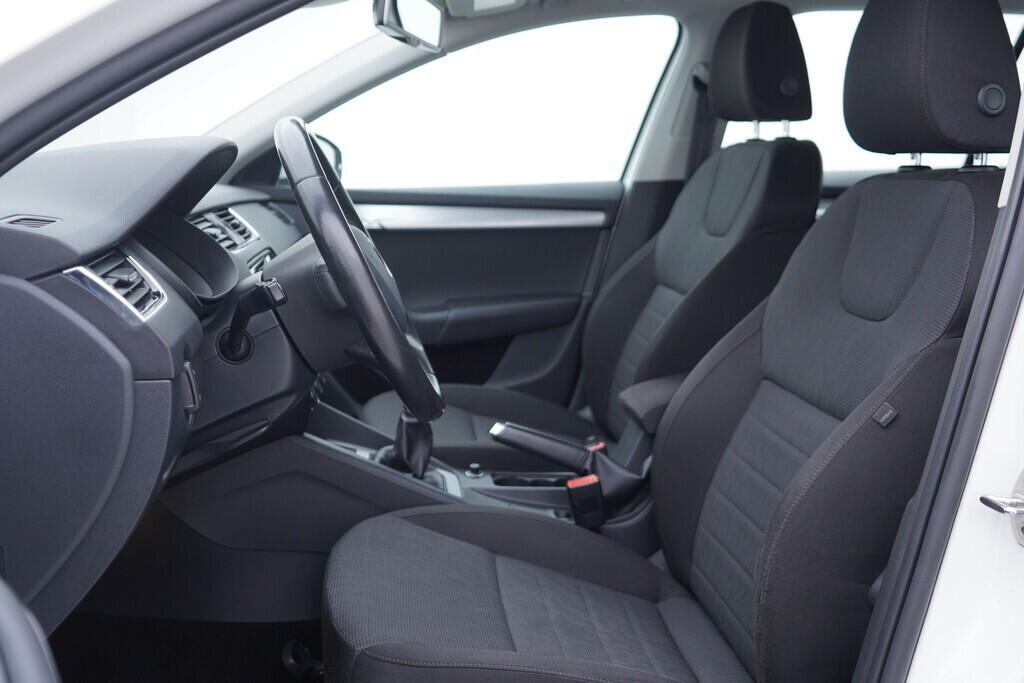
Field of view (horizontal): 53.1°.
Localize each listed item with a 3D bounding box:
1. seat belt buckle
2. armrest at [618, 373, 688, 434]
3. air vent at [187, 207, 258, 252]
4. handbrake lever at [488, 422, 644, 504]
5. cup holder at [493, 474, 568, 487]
[{"bbox_3d":[0.112,0.242,1.496,0.047,0.085,0.030,-13,11,-5],"label":"seat belt buckle"},{"bbox_3d":[0.319,0.091,1.610,0.280,0.068,0.140,-2,10,-7],"label":"armrest"},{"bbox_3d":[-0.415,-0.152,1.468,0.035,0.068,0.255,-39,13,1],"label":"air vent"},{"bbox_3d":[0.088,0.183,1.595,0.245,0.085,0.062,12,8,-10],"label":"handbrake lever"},{"bbox_3d":[0.044,0.242,1.605,0.155,0.055,0.080,-2,10,-7],"label":"cup holder"}]

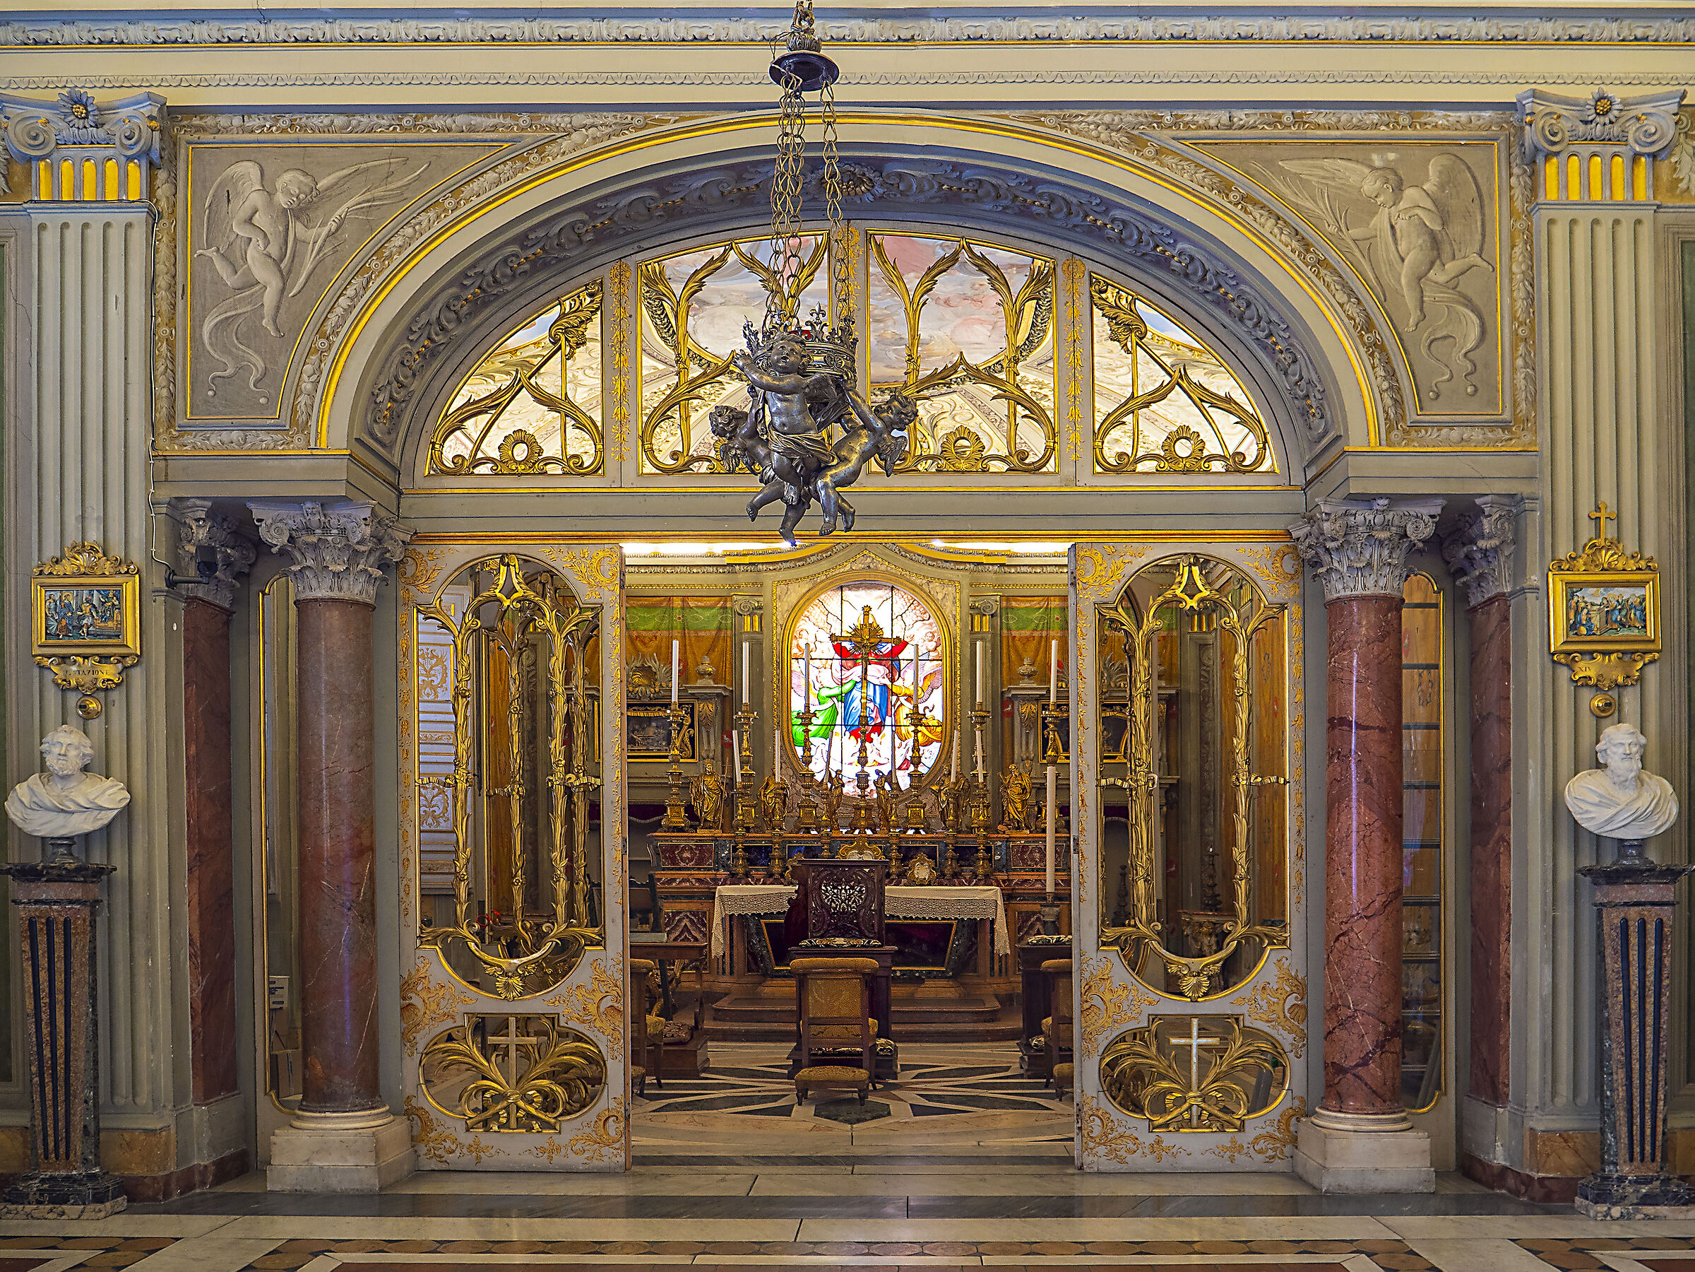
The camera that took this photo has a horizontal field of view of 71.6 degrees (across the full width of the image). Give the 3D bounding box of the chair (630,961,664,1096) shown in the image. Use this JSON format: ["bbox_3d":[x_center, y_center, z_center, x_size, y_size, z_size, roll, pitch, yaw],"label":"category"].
[{"bbox_3d":[-1.540,2.570,7.730,0.540,0.860,0.600,0,-1,2],"label":"chair"}]

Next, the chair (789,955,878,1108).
[{"bbox_3d":[-0.085,2.530,7.550,0.540,0.860,0.600,0,-1,2],"label":"chair"}]

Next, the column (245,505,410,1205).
[{"bbox_3d":[-2.554,1.032,5.850,0.580,3.260,0.580,0,-3,1],"label":"column"}]

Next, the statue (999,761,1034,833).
[{"bbox_3d":[1.652,1.574,11.500,0.335,0.700,0.250,-1,-3,6],"label":"statue"}]

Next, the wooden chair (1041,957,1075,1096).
[{"bbox_3d":[1.540,2.550,7.680,0.540,0.860,0.600,0,-1,2],"label":"wooden chair"}]

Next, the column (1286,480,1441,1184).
[{"bbox_3d":[2.400,0.950,5.500,0.530,3.110,0.530,0,-1,0],"label":"column"}]

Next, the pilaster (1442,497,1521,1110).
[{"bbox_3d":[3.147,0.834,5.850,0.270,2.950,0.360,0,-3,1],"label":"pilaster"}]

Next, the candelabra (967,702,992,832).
[{"bbox_3d":[1.307,1.294,11.600,0.250,1.290,0.250,0,-3,0],"label":"candelabra"}]

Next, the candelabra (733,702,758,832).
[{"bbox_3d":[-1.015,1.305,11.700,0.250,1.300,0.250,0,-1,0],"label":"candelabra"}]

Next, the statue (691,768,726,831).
[{"bbox_3d":[-1.361,1.594,11.500,0.340,0.635,0.240,0,-3,-3],"label":"statue"}]

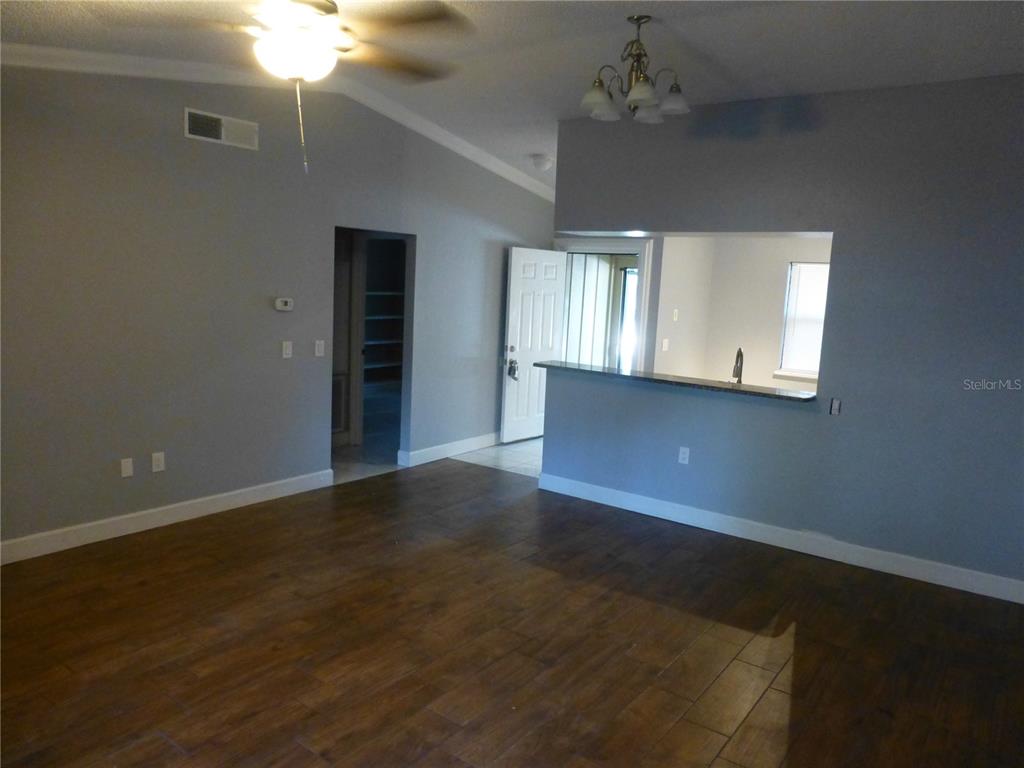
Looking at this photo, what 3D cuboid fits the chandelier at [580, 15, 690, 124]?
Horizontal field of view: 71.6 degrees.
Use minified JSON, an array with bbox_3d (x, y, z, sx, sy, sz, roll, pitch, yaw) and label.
[{"bbox_3d":[0.682,-1.736,3.888,0.605,0.501,0.605,3,8,0],"label":"chandelier"}]

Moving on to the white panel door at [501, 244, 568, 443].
[{"bbox_3d":[0.255,-0.423,7.825,0.050,2.053,0.913,9,10,40],"label":"white panel door"}]

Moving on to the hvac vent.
[{"bbox_3d":[-1.863,-1.646,4.604,0.020,0.178,0.523,8,9,35],"label":"hvac vent"}]

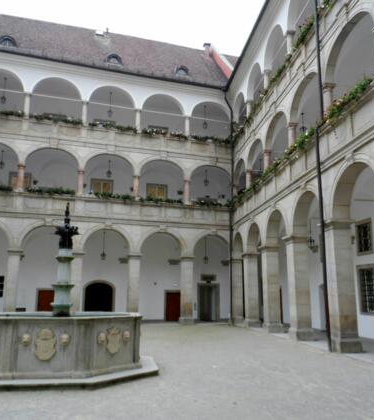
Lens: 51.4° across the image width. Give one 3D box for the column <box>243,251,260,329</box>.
[{"bbox_3d":[3.877,4.807,23.355,0.811,4.368,0.853,3,-13,-8],"label":"column"}]

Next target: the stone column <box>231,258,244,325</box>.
[{"bbox_3d":[3.418,5.457,26.254,0.858,4.368,0.811,4,-13,-14],"label":"stone column"}]

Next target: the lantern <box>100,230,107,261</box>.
[{"bbox_3d":[-5.598,2.371,26.033,0.428,1.935,0.428,4,-13,-16],"label":"lantern"}]

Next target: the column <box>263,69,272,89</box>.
[{"bbox_3d":[4.440,-7.054,21.524,0.448,1.629,0.448,2,-13,-7],"label":"column"}]

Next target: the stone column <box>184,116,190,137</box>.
[{"bbox_3d":[0.027,-5.721,26.656,0.415,1.518,0.415,1,-12,0],"label":"stone column"}]

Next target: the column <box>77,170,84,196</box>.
[{"bbox_3d":[-6.488,-1.622,23.781,0.425,1.740,0.425,4,-13,-16],"label":"column"}]

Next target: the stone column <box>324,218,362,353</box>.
[{"bbox_3d":[5.215,2.528,13.117,0.774,4.276,0.876,2,-13,-7],"label":"stone column"}]

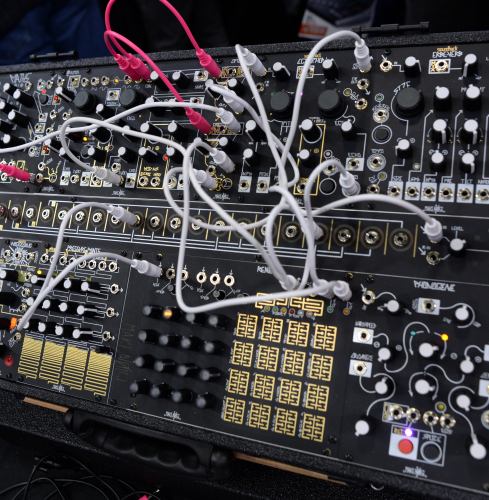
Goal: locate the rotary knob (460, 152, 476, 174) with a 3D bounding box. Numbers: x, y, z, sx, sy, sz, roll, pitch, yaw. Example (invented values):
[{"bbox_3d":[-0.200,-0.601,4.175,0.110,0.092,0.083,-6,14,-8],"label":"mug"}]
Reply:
[{"bbox_3d":[0.153,-0.060,0.343,0.011,0.014,0.011,-4,77,20],"label":"rotary knob"}]

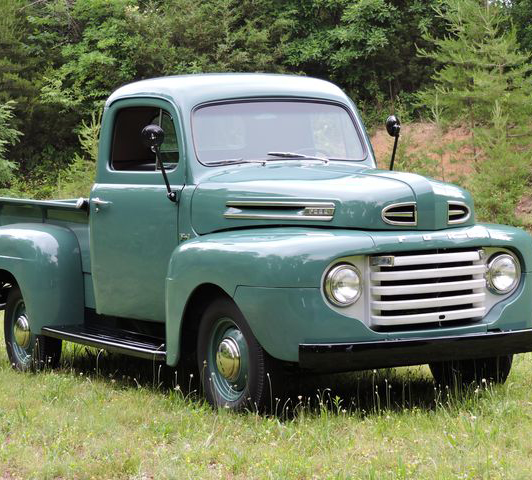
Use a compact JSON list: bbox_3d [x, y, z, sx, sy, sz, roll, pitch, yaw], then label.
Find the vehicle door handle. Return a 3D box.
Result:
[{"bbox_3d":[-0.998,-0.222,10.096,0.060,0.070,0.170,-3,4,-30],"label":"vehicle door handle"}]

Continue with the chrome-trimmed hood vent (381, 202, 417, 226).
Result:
[{"bbox_3d":[0.676,-0.129,8.493,0.190,0.125,0.060,-2,4,-14],"label":"chrome-trimmed hood vent"}]

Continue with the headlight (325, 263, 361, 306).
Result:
[{"bbox_3d":[0.385,0.228,8.393,0.210,0.210,0.090,-3,4,-30],"label":"headlight"}]

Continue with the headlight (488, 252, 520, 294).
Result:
[{"bbox_3d":[1.265,0.182,8.908,0.210,0.210,0.090,-3,4,-30],"label":"headlight"}]

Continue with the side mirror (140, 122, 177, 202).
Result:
[{"bbox_3d":[-0.611,-0.440,9.456,0.200,0.460,0.100,-1,4,-8],"label":"side mirror"}]

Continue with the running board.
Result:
[{"bbox_3d":[-0.877,0.615,10.143,0.280,0.060,1.740,-3,4,-30],"label":"running board"}]

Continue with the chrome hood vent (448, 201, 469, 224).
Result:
[{"bbox_3d":[1.009,-0.147,8.688,0.060,0.125,0.190,3,5,44],"label":"chrome hood vent"}]

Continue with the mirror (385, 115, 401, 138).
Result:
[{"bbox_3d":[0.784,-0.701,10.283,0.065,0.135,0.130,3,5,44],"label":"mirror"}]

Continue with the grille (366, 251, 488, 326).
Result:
[{"bbox_3d":[0.831,0.240,8.644,0.740,0.370,0.100,-3,4,-30],"label":"grille"}]

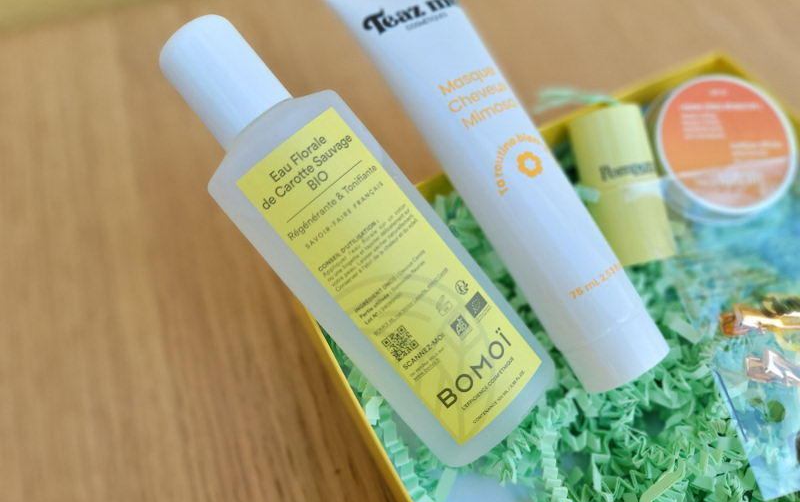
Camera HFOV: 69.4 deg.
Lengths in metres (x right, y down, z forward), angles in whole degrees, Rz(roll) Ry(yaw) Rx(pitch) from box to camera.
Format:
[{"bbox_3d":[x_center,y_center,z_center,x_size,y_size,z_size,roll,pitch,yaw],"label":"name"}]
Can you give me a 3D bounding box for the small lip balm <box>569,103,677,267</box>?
[{"bbox_3d":[0.086,-0.024,0.226,0.027,0.027,0.059,-8,80,-12],"label":"small lip balm"}]

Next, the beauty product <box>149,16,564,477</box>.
[{"bbox_3d":[-0.014,-0.004,0.171,0.049,0.034,0.143,-41,98,-13],"label":"beauty product"}]

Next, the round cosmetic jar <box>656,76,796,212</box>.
[{"bbox_3d":[0.136,-0.044,0.247,0.061,0.014,0.061,0,79,-5],"label":"round cosmetic jar"}]

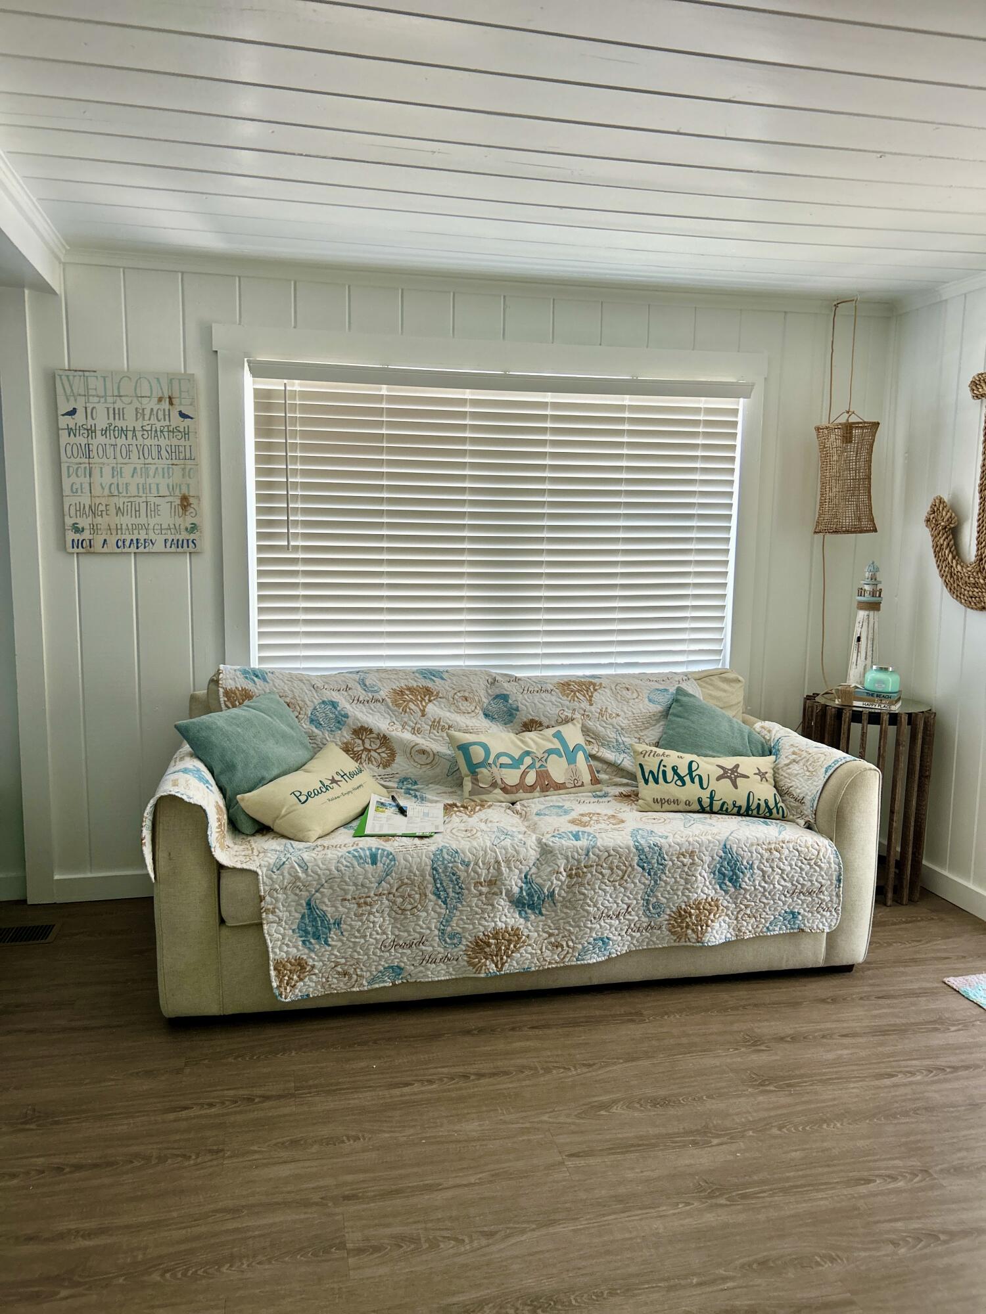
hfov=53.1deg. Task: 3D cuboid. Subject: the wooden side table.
[{"bbox_3d":[1.398,0.517,3.732,0.466,0.702,0.466,-1,8,-13],"label":"wooden side table"}]

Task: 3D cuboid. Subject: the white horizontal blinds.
[{"bbox_3d":[0.055,-0.451,3.629,1.802,1.094,0.060,-1,8,-13],"label":"white horizontal blinds"}]

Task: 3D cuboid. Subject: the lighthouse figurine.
[{"bbox_3d":[1.404,-0.093,3.706,0.125,0.527,0.125,-1,8,-13],"label":"lighthouse figurine"}]

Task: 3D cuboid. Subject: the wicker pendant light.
[{"bbox_3d":[1.363,-0.911,3.757,0.228,0.884,0.228,-1,8,-13],"label":"wicker pendant light"}]

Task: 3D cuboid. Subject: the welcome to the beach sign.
[{"bbox_3d":[-1.219,-0.652,3.325,0.436,0.595,0.022,-1,8,-13],"label":"welcome to the beach sign"}]

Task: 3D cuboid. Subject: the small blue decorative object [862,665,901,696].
[{"bbox_3d":[1.410,0.079,3.584,0.120,0.088,0.120,-1,8,-13],"label":"small blue decorative object"}]

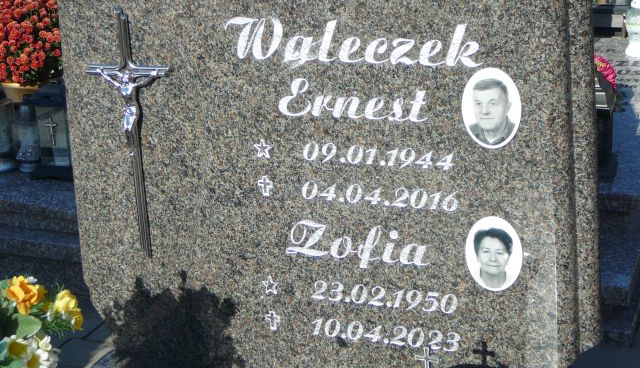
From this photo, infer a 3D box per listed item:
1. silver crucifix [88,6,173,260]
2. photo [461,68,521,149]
[{"bbox_3d":[-0.381,-0.094,2.287,0.186,0.525,0.040,4,19,20],"label":"silver crucifix"},{"bbox_3d":[0.305,-0.134,2.015,0.110,0.150,0.010,4,19,20],"label":"photo"}]

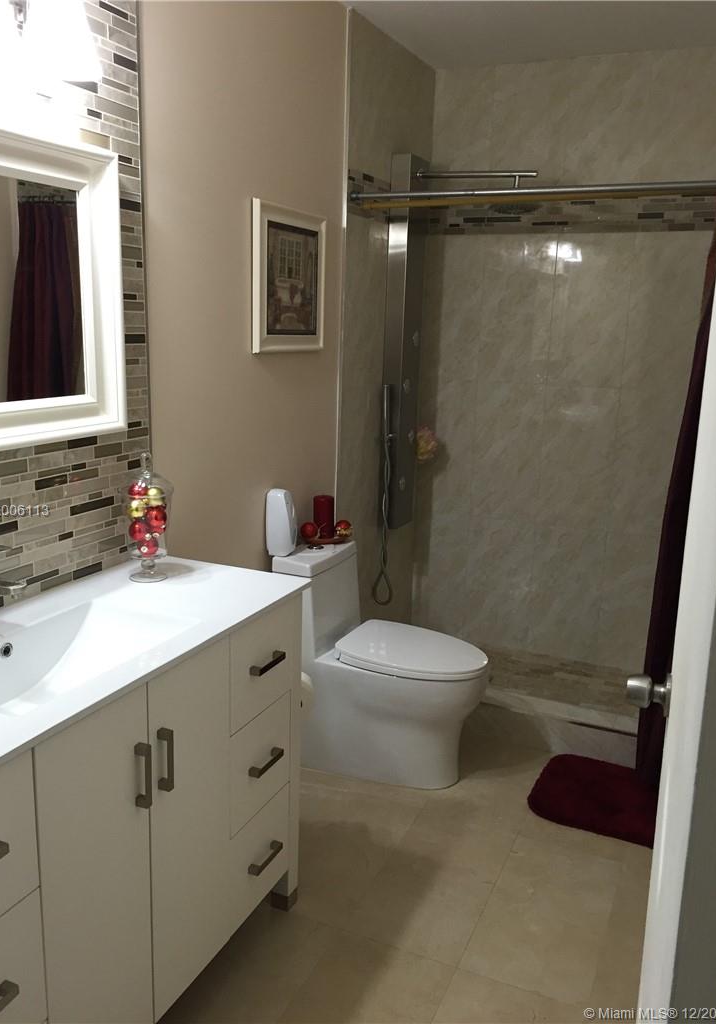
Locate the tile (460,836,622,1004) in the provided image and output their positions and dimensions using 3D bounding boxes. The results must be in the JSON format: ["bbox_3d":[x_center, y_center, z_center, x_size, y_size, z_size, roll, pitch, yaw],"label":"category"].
[{"bbox_3d":[0.485,1.026,2.203,0.295,0.010,0.591,7,14,23],"label":"tile"}]

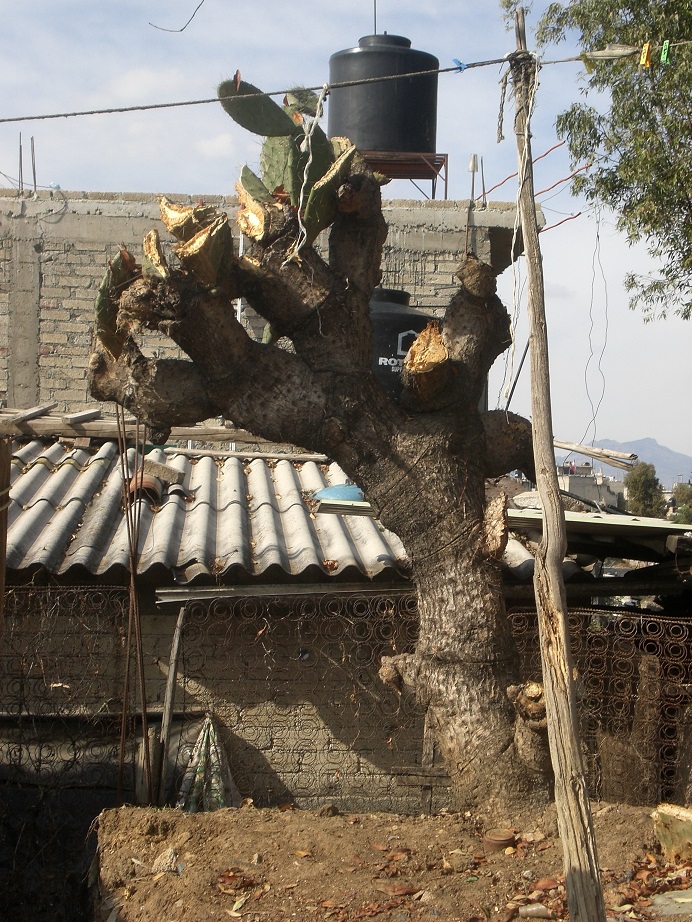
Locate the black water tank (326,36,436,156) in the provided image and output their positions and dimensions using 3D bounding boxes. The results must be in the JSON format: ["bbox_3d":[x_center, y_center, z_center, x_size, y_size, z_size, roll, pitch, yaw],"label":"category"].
[{"bbox_3d":[0.370,-3.490,16.400,1.070,1.190,1.070,1,-1,0],"label":"black water tank"}]

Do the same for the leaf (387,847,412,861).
[{"bbox_3d":[0.215,1.579,6.750,0.100,0.035,0.080,1,-1,0],"label":"leaf"}]

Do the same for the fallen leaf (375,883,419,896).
[{"bbox_3d":[0.187,1.583,6.200,0.160,0.030,0.080,1,-1,0],"label":"fallen leaf"}]

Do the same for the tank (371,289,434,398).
[{"bbox_3d":[0.240,-0.640,12.700,1.080,1.280,1.080,1,-1,0],"label":"tank"}]

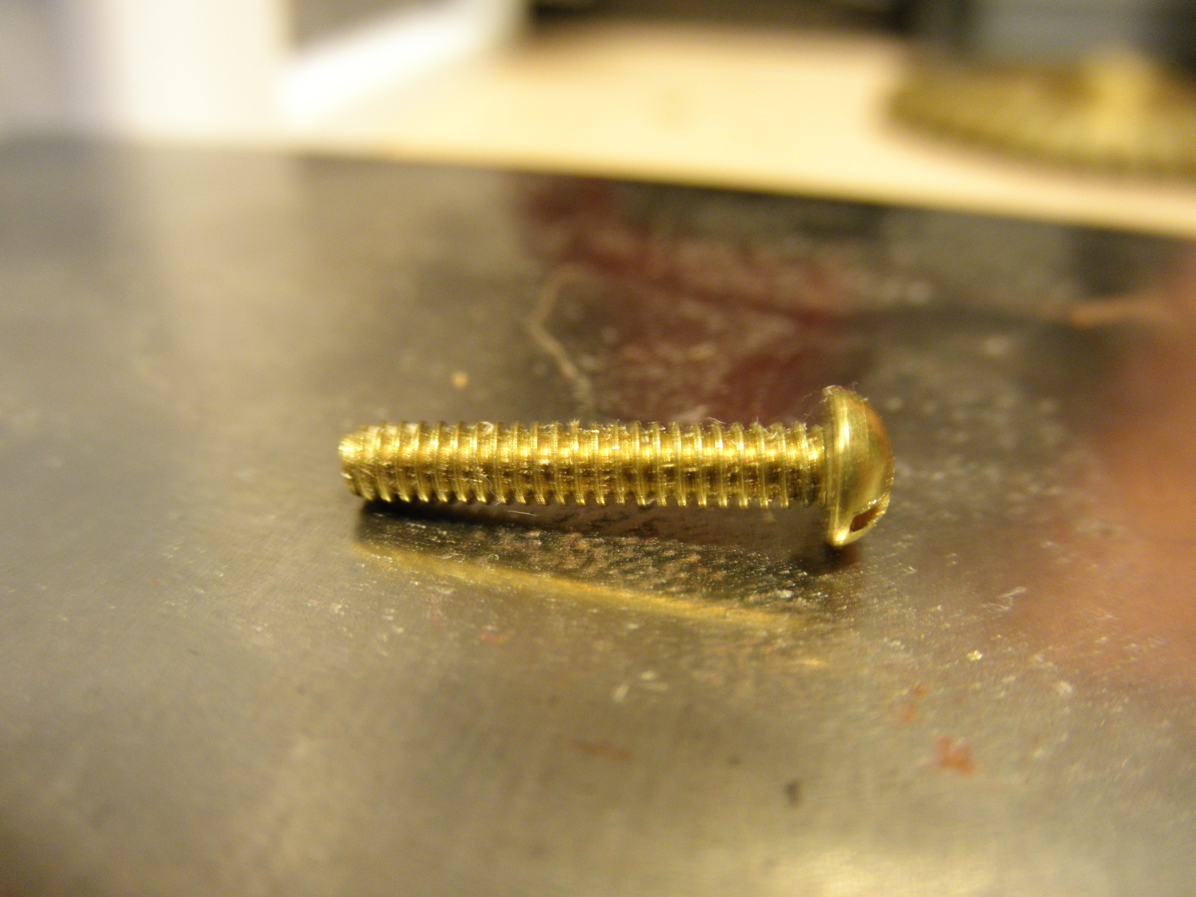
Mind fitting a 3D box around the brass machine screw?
[{"bbox_3d":[0.001,0.001,0.039,0.022,0.006,0.006,0,31,6],"label":"brass machine screw"}]

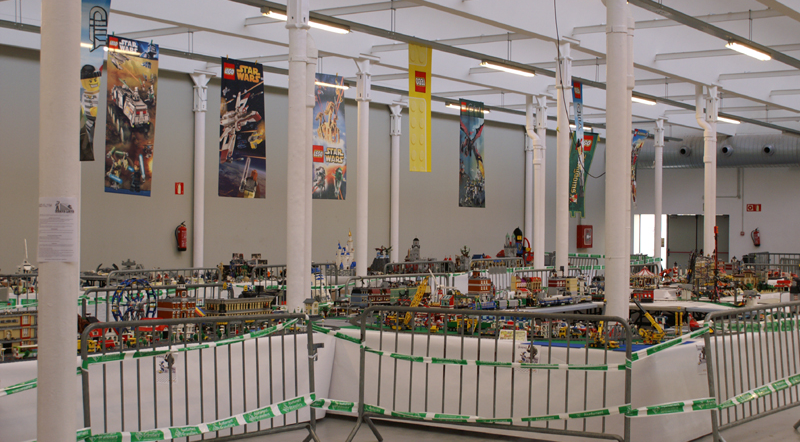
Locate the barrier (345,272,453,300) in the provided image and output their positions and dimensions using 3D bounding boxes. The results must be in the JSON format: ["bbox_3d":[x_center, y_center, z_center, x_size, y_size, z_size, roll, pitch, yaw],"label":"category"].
[{"bbox_3d":[-0.008,1.252,15.198,0.450,1.100,2.100,0,0,39],"label":"barrier"}]

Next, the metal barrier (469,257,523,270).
[{"bbox_3d":[1.848,1.216,21.838,0.420,1.030,2.000,1,0,34],"label":"metal barrier"}]

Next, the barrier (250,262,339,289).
[{"bbox_3d":[-1.568,1.172,17.558,0.420,1.030,2.000,1,0,37],"label":"barrier"}]

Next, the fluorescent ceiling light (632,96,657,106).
[{"bbox_3d":[4.525,-2.297,21.738,0.150,0.110,1.480,0,-1,36],"label":"fluorescent ceiling light"}]

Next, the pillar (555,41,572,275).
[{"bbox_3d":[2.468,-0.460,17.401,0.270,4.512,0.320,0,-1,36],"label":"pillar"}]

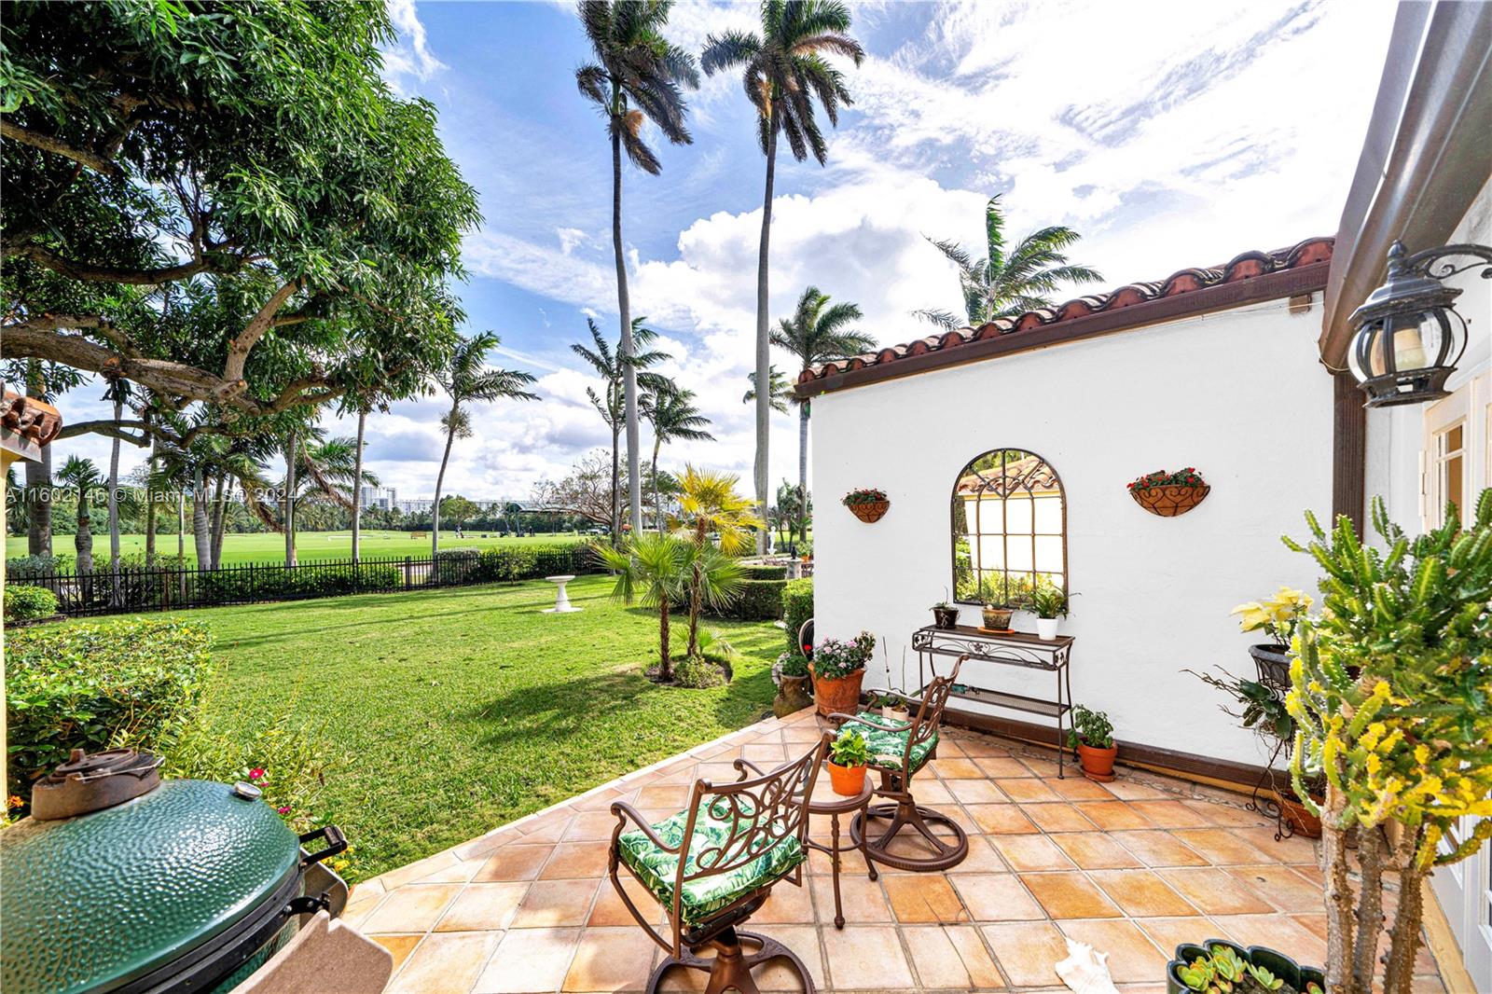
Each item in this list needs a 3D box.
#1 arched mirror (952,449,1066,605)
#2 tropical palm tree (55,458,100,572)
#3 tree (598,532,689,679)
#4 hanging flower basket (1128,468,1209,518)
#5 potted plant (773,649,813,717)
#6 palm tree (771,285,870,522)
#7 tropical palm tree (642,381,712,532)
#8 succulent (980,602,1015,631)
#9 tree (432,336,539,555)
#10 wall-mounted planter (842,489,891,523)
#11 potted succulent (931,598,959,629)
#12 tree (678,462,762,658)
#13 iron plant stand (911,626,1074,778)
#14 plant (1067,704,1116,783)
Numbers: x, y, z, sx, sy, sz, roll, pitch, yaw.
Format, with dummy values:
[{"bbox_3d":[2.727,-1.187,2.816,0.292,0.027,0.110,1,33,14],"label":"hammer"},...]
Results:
[{"bbox_3d":[2.010,0.249,3.862,0.800,1.210,0.040,-4,-4,42],"label":"arched mirror"},{"bbox_3d":[-18.760,0.918,14.000,0.900,4.100,0.900,-3,-4,37],"label":"tropical palm tree"},{"bbox_3d":[-1.170,1.240,5.680,1.080,1.680,1.050,0,-2,0],"label":"tree"},{"bbox_3d":[2.635,-0.025,3.100,0.380,0.310,0.210,-2,-3,40],"label":"hanging flower basket"},{"bbox_3d":[0.440,1.740,4.600,0.390,0.650,0.390,-1,-2,0],"label":"potted plant"},{"bbox_3d":[3.932,-4.508,26.000,5.000,12.800,4.600,-1,-3,9],"label":"palm tree"},{"bbox_3d":[-3.040,-0.950,22.000,3.200,7.900,3.100,0,-2,0],"label":"tropical palm tree"},{"bbox_3d":[1.900,0.916,3.769,0.240,0.200,0.230,-4,-4,42],"label":"succulent"},{"bbox_3d":[-7.950,-1.150,15.100,3.400,7.500,3.300,0,-2,0],"label":"tree"},{"bbox_3d":[1.020,0.075,4.350,0.410,0.280,0.210,-3,-4,39],"label":"wall-mounted planter"},{"bbox_3d":[1.545,0.905,3.865,0.200,0.245,0.200,-2,-3,40],"label":"potted succulent"},{"bbox_3d":[-0.365,0.870,6.750,1.200,2.580,1.200,0,-2,0],"label":"tree"},{"bbox_3d":[1.814,1.434,3.688,1.000,0.830,0.380,-4,-4,42],"label":"iron plant stand"},{"bbox_3d":[2.308,1.597,3.306,0.280,0.440,0.270,-4,-4,42],"label":"plant"}]

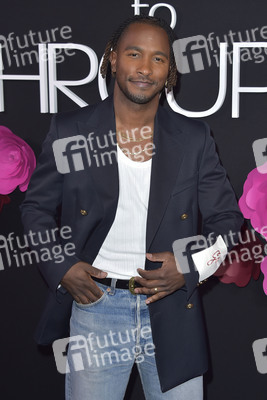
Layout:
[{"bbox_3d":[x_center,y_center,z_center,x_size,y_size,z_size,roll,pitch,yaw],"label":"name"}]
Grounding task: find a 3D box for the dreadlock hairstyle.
[{"bbox_3d":[0.028,-0.428,1.770,0.222,0.220,0.220,5,9,-12],"label":"dreadlock hairstyle"}]

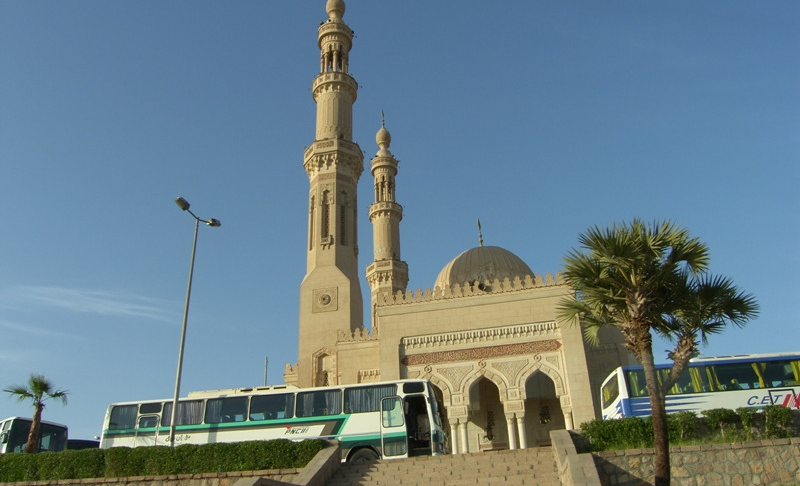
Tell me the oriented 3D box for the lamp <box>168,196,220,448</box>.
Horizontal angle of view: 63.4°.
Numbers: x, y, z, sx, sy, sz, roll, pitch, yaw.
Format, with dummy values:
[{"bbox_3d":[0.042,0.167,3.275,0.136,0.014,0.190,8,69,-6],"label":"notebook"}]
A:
[{"bbox_3d":[-7.141,3.013,21.675,0.350,9.265,2.400,-13,-26,23],"label":"lamp"}]

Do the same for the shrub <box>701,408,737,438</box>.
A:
[{"bbox_3d":[7.834,4.438,15.866,0.857,0.778,0.850,-7,-25,12],"label":"shrub"}]

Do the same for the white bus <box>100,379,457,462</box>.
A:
[{"bbox_3d":[-4.473,6.991,23.195,12.050,3.150,2.500,-6,-25,9],"label":"white bus"}]

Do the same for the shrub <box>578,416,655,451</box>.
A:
[{"bbox_3d":[5.553,4.851,16.520,1.896,0.857,1.000,-7,-25,12],"label":"shrub"}]

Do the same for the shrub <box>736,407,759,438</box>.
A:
[{"bbox_3d":[8.447,4.375,15.730,0.487,0.724,0.650,-7,-25,12],"label":"shrub"}]

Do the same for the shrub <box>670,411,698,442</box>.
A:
[{"bbox_3d":[7.097,4.582,16.113,0.672,0.742,0.750,-7,-25,12],"label":"shrub"}]

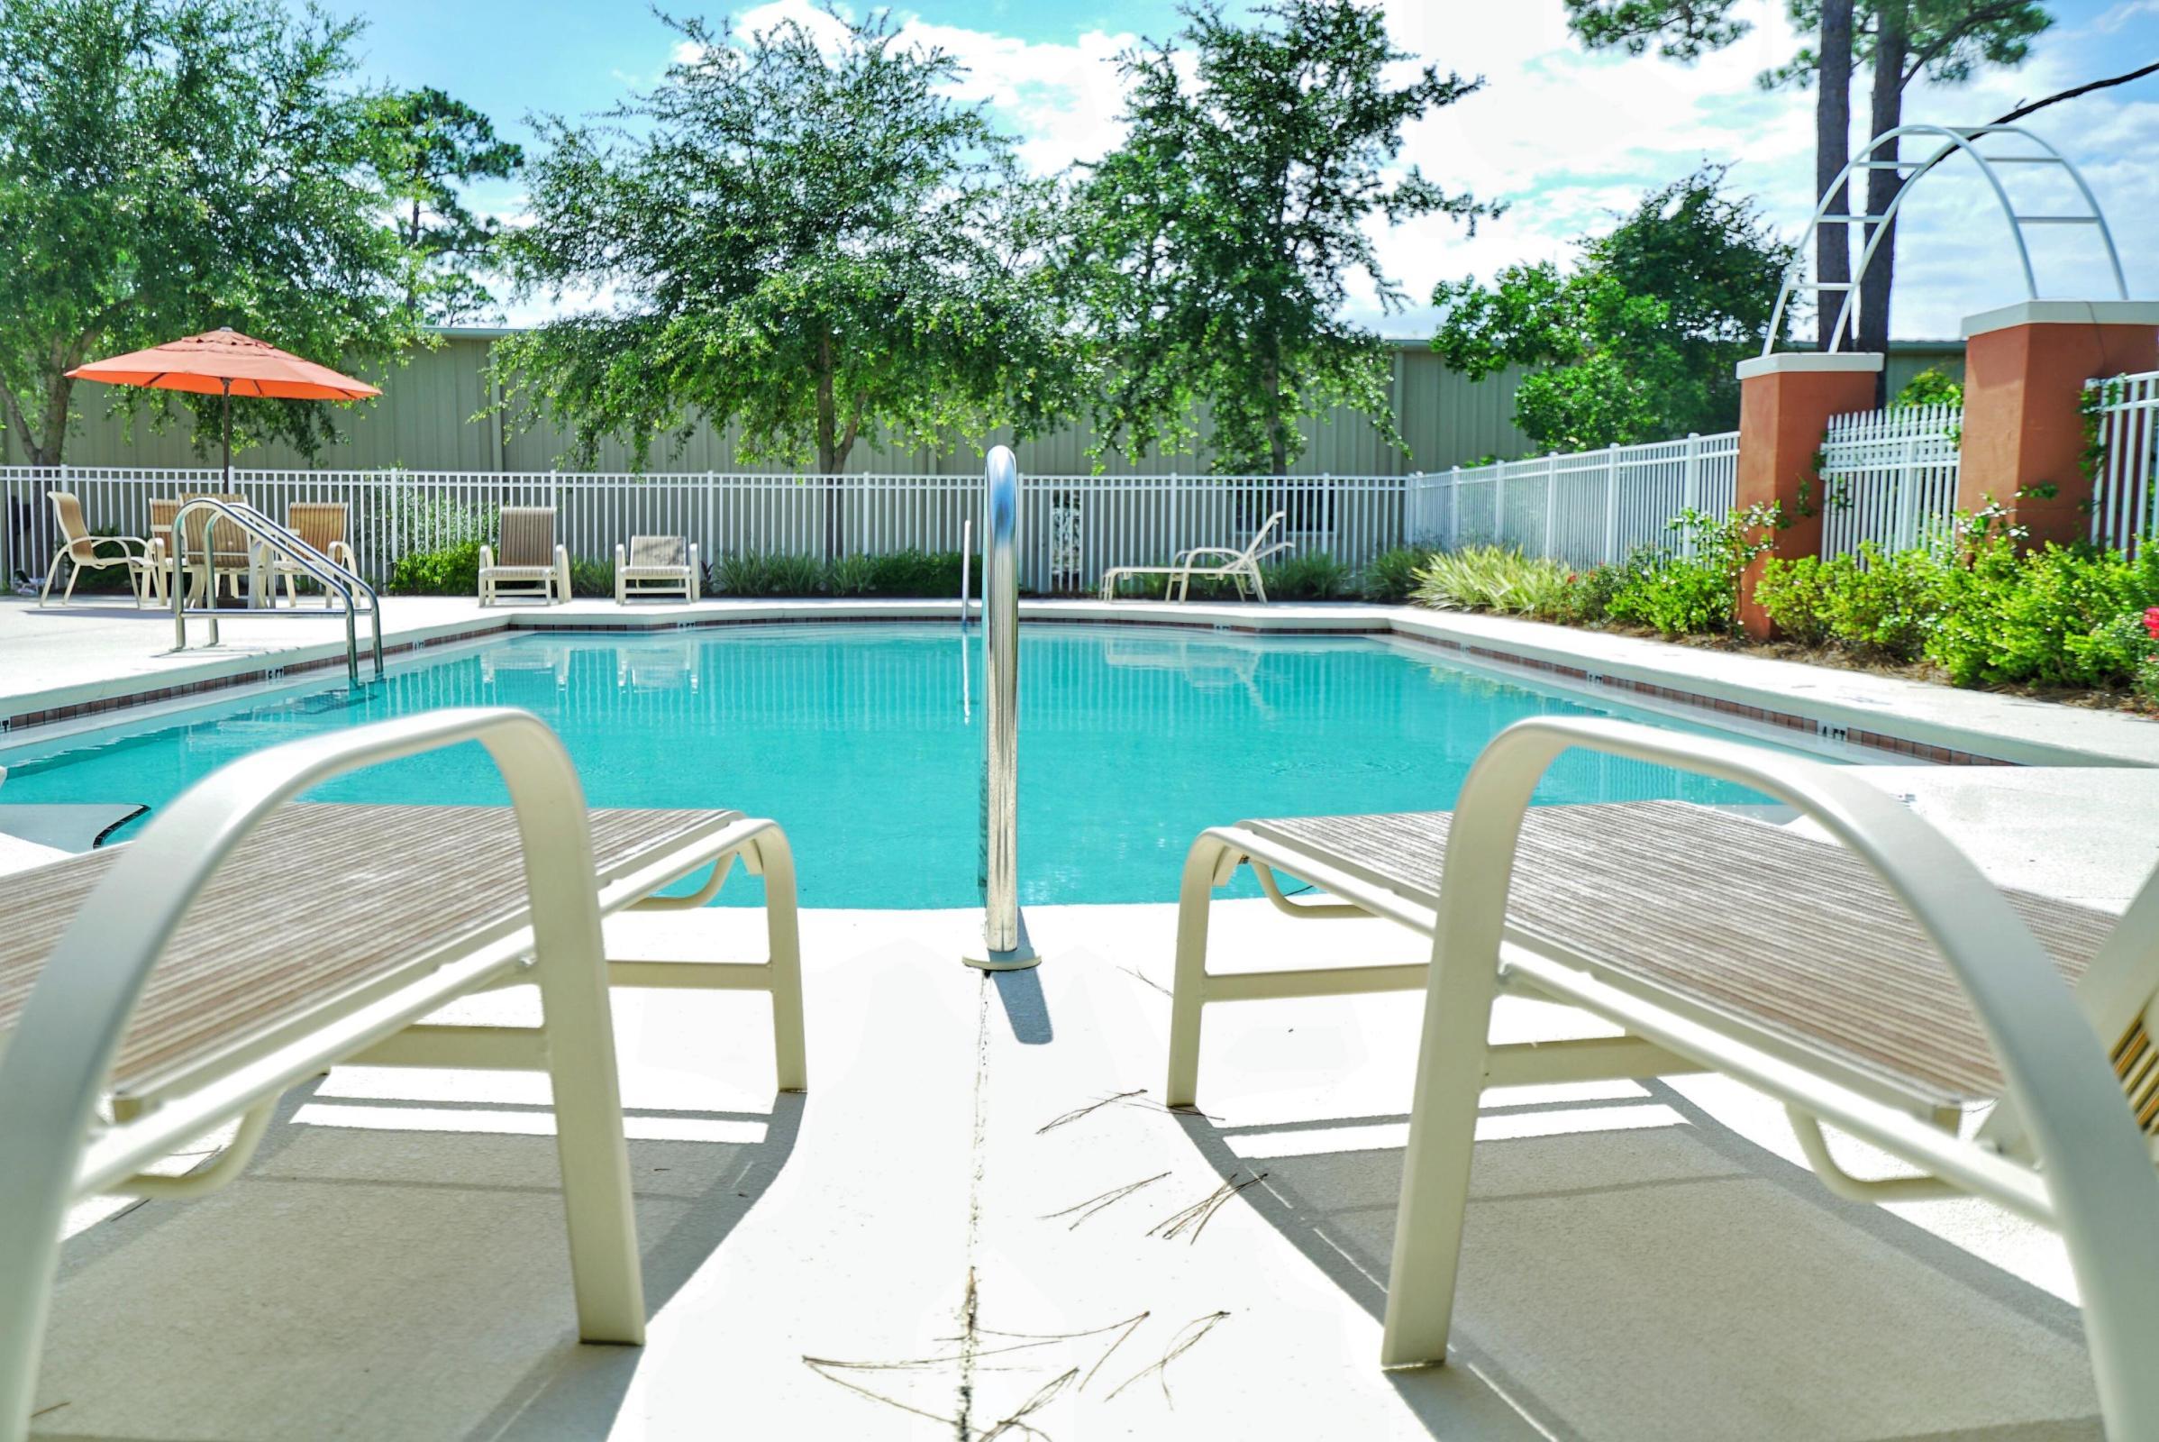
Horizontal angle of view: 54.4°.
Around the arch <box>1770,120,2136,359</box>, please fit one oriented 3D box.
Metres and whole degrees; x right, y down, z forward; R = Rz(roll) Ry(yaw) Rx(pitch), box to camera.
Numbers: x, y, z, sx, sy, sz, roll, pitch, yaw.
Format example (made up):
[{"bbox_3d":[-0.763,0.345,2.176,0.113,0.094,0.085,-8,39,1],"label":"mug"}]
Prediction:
[{"bbox_3d":[4.670,-2.705,11.666,0.490,1.100,3.500,0,5,-3],"label":"arch"}]

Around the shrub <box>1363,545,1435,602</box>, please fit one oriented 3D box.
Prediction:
[{"bbox_3d":[3.419,-1.599,22.628,0.760,0.620,0.740,0,5,-3],"label":"shrub"}]

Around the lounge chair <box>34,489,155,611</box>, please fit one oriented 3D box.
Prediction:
[{"bbox_3d":[-8.304,-1.467,17.878,0.820,1.000,0.620,1,5,4],"label":"lounge chair"}]

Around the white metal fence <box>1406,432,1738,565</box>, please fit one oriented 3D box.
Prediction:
[{"bbox_3d":[4.210,-1.714,19.388,0.060,1.420,11.100,0,5,-3],"label":"white metal fence"}]

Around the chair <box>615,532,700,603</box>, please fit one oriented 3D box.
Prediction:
[{"bbox_3d":[-3.982,-1.440,19.888,0.740,0.650,1.850,-1,5,-10],"label":"chair"}]

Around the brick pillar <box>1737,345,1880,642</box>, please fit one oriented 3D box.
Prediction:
[{"bbox_3d":[4.628,-1.415,13.395,0.670,1.810,0.670,0,5,-3],"label":"brick pillar"}]

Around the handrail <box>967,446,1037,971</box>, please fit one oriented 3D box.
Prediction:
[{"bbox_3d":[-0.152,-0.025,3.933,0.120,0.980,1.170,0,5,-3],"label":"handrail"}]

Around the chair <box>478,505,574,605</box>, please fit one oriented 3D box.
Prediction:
[{"bbox_3d":[-5.133,-1.549,19.444,0.740,0.930,1.680,0,5,-10],"label":"chair"}]

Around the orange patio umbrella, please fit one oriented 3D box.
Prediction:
[{"bbox_3d":[-7.182,-2.134,17.670,2.740,2.360,2.740,0,5,-3],"label":"orange patio umbrella"}]

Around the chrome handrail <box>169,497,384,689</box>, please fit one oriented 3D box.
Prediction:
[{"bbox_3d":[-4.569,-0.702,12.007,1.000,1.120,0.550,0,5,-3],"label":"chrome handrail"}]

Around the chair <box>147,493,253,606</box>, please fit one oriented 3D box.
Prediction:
[{"bbox_3d":[-7.151,-1.389,17.184,0.620,0.960,0.760,-1,5,-14],"label":"chair"}]

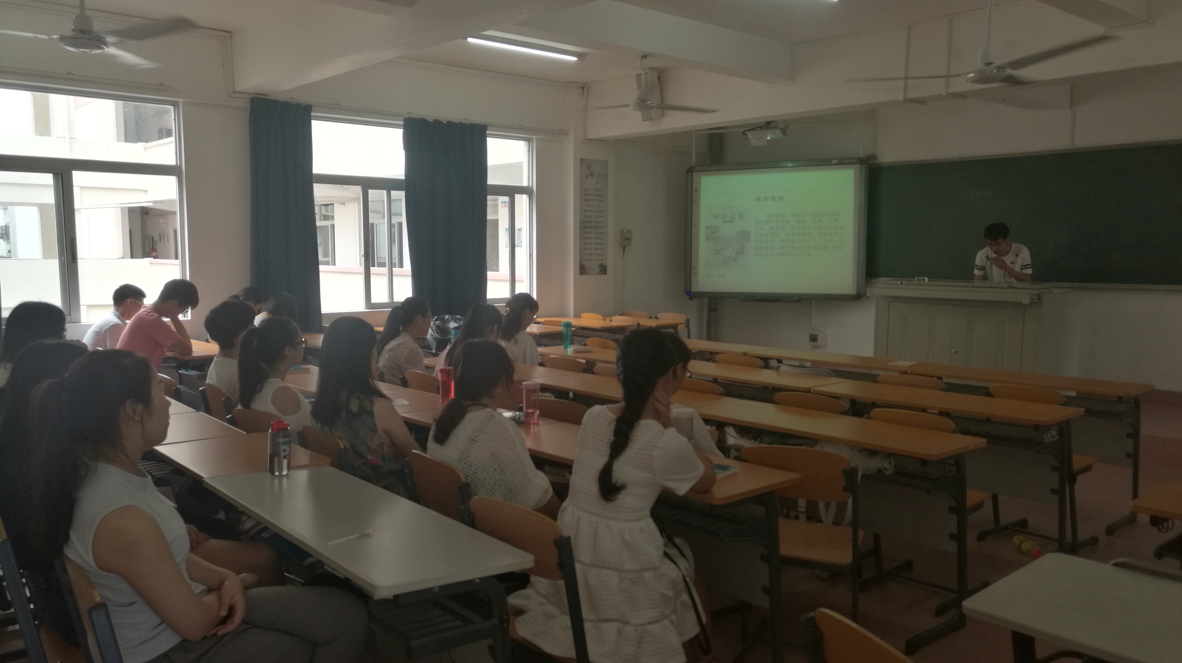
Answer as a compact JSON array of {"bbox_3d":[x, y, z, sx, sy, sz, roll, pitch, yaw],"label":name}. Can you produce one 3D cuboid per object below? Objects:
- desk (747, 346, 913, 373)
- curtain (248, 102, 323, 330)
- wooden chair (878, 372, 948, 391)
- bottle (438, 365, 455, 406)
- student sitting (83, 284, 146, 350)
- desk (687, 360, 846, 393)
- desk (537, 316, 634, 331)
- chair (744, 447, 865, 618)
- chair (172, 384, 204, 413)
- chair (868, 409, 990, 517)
[{"bbox_3d":[1.639,0.551,6.194,0.410,0.745,1.200,-4,7,-41],"label":"desk"},{"bbox_3d":[-2.792,-1.015,8.407,0.680,2.140,0.160,-4,6,-39],"label":"curtain"},{"bbox_3d":[1.851,0.615,5.103,0.480,0.800,0.420,-5,7,-41],"label":"wooden chair"},{"bbox_3d":[-0.663,0.253,4.253,0.068,0.194,0.068,0,5,0],"label":"bottle"},{"bbox_3d":[-3.273,0.252,6.626,0.470,1.210,0.740,5,7,44],"label":"student sitting"},{"bbox_3d":[0.877,0.618,5.451,0.410,0.745,1.200,-4,7,-41],"label":"desk"},{"bbox_3d":[-0.166,0.280,9.049,0.430,0.740,1.220,-5,7,-41],"label":"desk"},{"bbox_3d":[0.749,0.772,3.241,0.410,0.790,0.470,3,5,27],"label":"chair"},{"bbox_3d":[-1.826,0.647,4.666,0.500,0.810,0.420,-4,7,-41],"label":"chair"},{"bbox_3d":[1.444,0.720,3.971,0.510,0.820,0.420,-4,7,-41],"label":"chair"}]

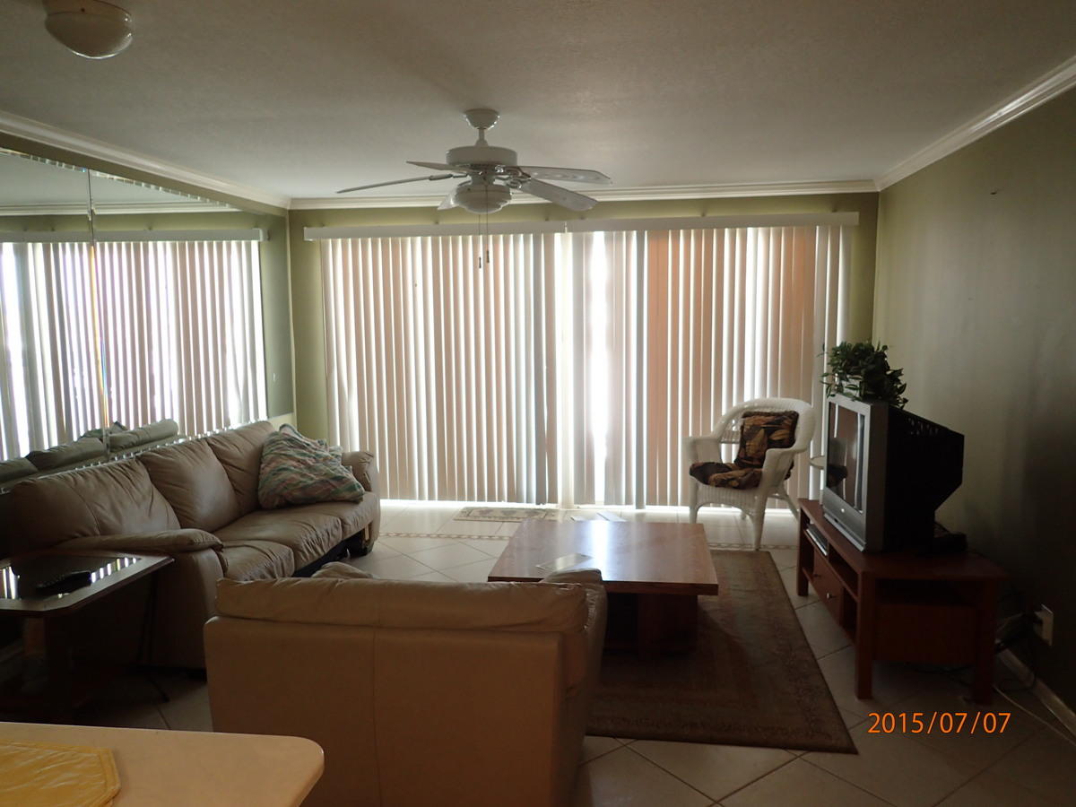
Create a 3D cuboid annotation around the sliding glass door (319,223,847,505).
[{"bbox_3d":[0.252,-0.238,5.818,3.870,2.020,0.090,1,7,9],"label":"sliding glass door"}]

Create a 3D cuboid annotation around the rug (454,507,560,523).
[{"bbox_3d":[-0.215,0.831,5.831,0.760,0.010,0.420,1,7,9],"label":"rug"}]

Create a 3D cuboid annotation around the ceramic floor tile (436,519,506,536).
[{"bbox_3d":[-0.471,0.879,5.523,0.410,0.010,0.410,1,7,9],"label":"ceramic floor tile"}]

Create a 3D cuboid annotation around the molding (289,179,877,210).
[{"bbox_3d":[0.212,-1.513,5.669,4.330,0.080,0.075,0,7,9],"label":"molding"}]

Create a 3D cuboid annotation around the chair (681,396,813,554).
[{"bbox_3d":[1.444,0.433,5.244,0.700,0.905,0.660,-7,9,-42],"label":"chair"}]

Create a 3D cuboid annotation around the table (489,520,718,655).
[{"bbox_3d":[0.333,0.897,3.718,0.950,0.420,0.920,0,7,9],"label":"table"}]

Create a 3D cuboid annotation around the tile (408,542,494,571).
[{"bbox_3d":[-0.567,0.979,4.962,0.410,0.010,0.410,-6,8,-36],"label":"tile"}]

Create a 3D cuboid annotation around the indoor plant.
[{"bbox_3d":[1.579,-0.143,3.774,0.330,0.320,0.420,0,7,9],"label":"indoor plant"}]

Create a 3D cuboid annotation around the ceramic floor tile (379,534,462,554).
[{"bbox_3d":[-0.826,0.947,5.257,0.410,0.010,0.410,-6,8,-36],"label":"ceramic floor tile"}]

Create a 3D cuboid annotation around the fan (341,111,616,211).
[{"bbox_3d":[-0.252,-1.069,3.471,1.290,0.430,1.290,0,7,9],"label":"fan"}]

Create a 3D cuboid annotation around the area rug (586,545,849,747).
[{"bbox_3d":[0.519,1.073,3.960,1.580,0.015,2.310,0,7,9],"label":"area rug"}]

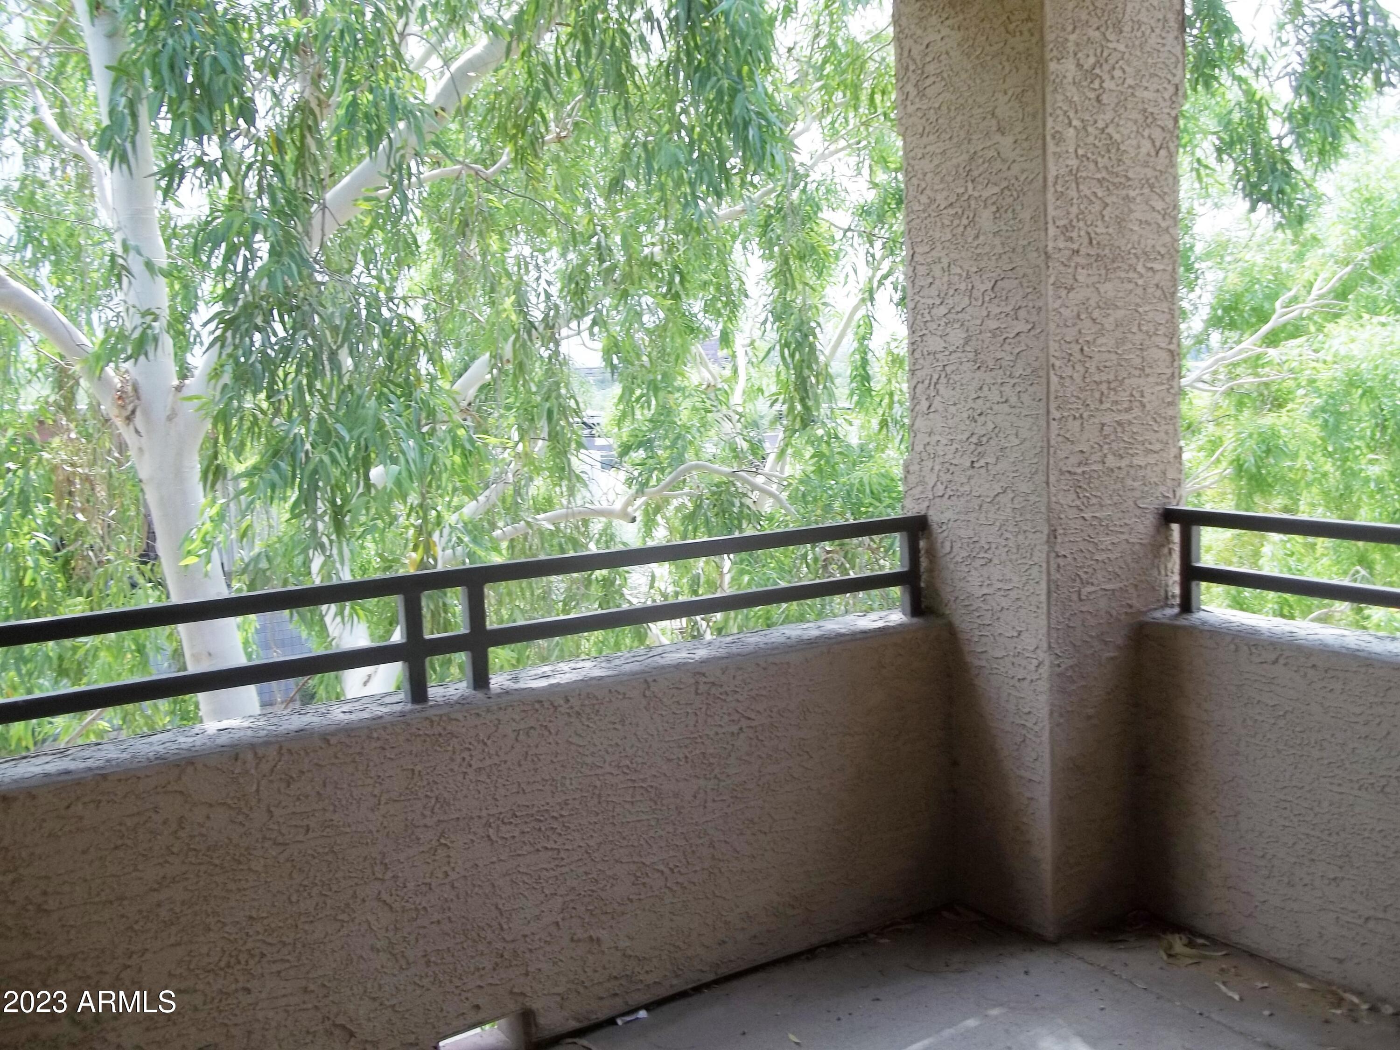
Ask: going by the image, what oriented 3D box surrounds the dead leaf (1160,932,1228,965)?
[{"bbox_3d":[1.224,1.053,3.213,0.144,0.037,0.097,-1,7,12],"label":"dead leaf"}]

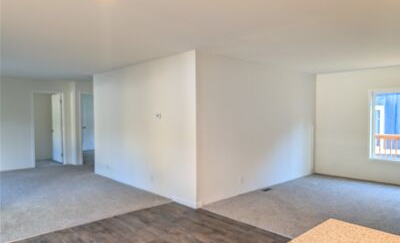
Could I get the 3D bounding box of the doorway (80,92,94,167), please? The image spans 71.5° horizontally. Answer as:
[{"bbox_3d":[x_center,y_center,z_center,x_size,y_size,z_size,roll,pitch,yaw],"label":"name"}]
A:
[{"bbox_3d":[-3.170,0.220,8.330,0.820,2.070,0.130,-2,2,-43],"label":"doorway"}]

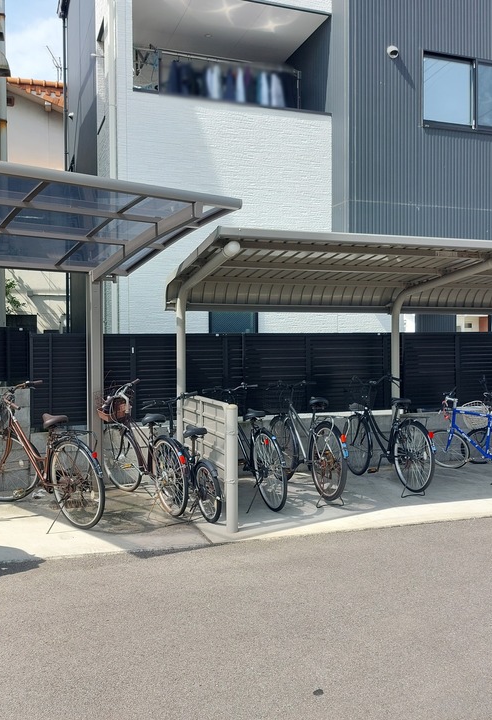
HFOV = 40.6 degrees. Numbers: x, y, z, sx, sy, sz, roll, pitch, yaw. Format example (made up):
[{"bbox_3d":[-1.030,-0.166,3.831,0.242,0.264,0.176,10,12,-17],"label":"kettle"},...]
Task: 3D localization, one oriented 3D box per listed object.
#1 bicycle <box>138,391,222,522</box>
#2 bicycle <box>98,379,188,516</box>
[{"bbox_3d":[-0.570,0.825,5.920,0.560,1.000,1.480,0,1,-30],"label":"bicycle"},{"bbox_3d":[-0.980,0.780,6.070,0.560,1.070,1.750,-1,1,-33],"label":"bicycle"}]

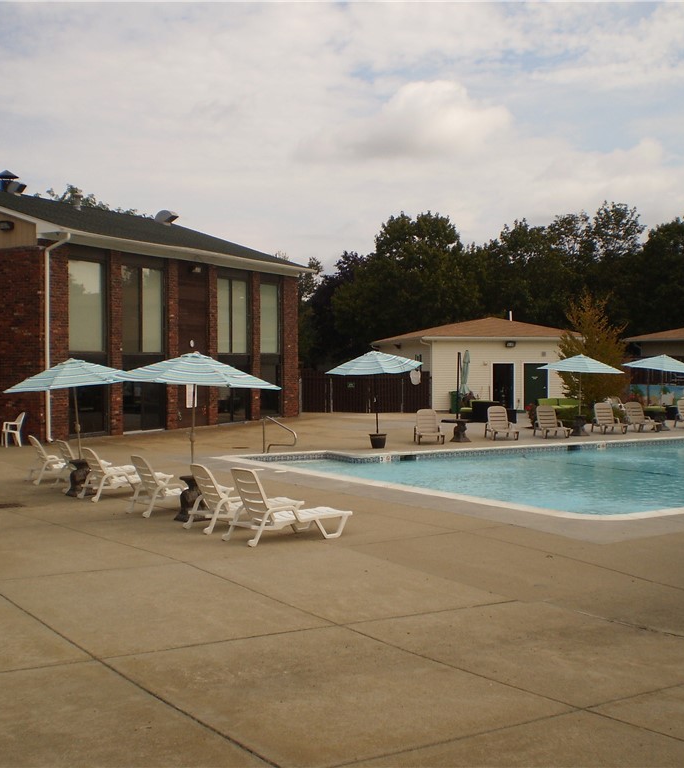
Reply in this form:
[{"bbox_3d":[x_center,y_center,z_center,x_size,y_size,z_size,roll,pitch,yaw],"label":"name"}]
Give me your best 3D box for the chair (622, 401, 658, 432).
[{"bbox_3d":[9.750,1.066,34.545,0.700,0.950,1.450,0,2,-12],"label":"chair"}]

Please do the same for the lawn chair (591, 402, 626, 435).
[{"bbox_3d":[8.283,1.079,32.858,0.680,0.930,1.580,0,1,-5],"label":"lawn chair"}]

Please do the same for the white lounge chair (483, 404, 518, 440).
[{"bbox_3d":[4.720,1.161,31.246,0.700,0.950,1.450,0,2,-5],"label":"white lounge chair"}]

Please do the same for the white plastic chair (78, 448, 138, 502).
[{"bbox_3d":[-3.760,1.526,18.851,1.500,0.930,0.680,-1,2,-32],"label":"white plastic chair"}]

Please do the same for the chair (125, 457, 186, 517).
[{"bbox_3d":[-2.411,1.502,16.210,1.600,0.880,0.680,-1,2,-34],"label":"chair"}]

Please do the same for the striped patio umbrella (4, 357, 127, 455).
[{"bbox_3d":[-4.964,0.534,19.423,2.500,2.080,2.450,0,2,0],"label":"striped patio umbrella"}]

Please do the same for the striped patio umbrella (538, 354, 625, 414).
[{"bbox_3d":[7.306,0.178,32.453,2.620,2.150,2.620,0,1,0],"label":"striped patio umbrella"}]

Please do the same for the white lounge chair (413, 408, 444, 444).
[{"bbox_3d":[2.373,1.178,28.708,0.680,0.930,1.580,0,1,-1],"label":"white lounge chair"}]

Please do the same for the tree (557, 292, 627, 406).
[{"bbox_3d":[8.892,-0.842,37.480,2.600,4.550,2.600,0,1,0],"label":"tree"}]

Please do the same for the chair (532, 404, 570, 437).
[{"bbox_3d":[6.330,1.144,31.846,0.700,0.950,1.450,0,2,-9],"label":"chair"}]

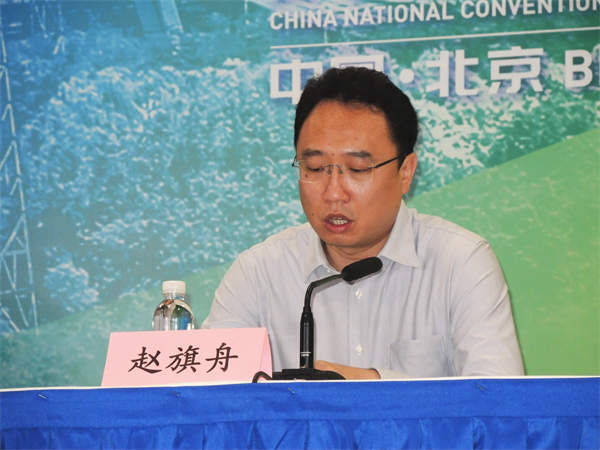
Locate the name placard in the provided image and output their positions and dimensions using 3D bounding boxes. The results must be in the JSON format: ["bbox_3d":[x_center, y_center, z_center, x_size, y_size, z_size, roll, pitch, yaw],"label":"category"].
[{"bbox_3d":[-0.163,0.189,4.320,0.237,0.079,0.065,-2,-7,18],"label":"name placard"}]

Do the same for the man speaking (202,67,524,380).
[{"bbox_3d":[0.062,0.365,4.413,0.520,1.253,0.750,-2,-7,15],"label":"man speaking"}]

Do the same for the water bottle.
[{"bbox_3d":[-0.187,0.165,4.474,0.061,0.165,0.061,0,-7,0],"label":"water bottle"}]

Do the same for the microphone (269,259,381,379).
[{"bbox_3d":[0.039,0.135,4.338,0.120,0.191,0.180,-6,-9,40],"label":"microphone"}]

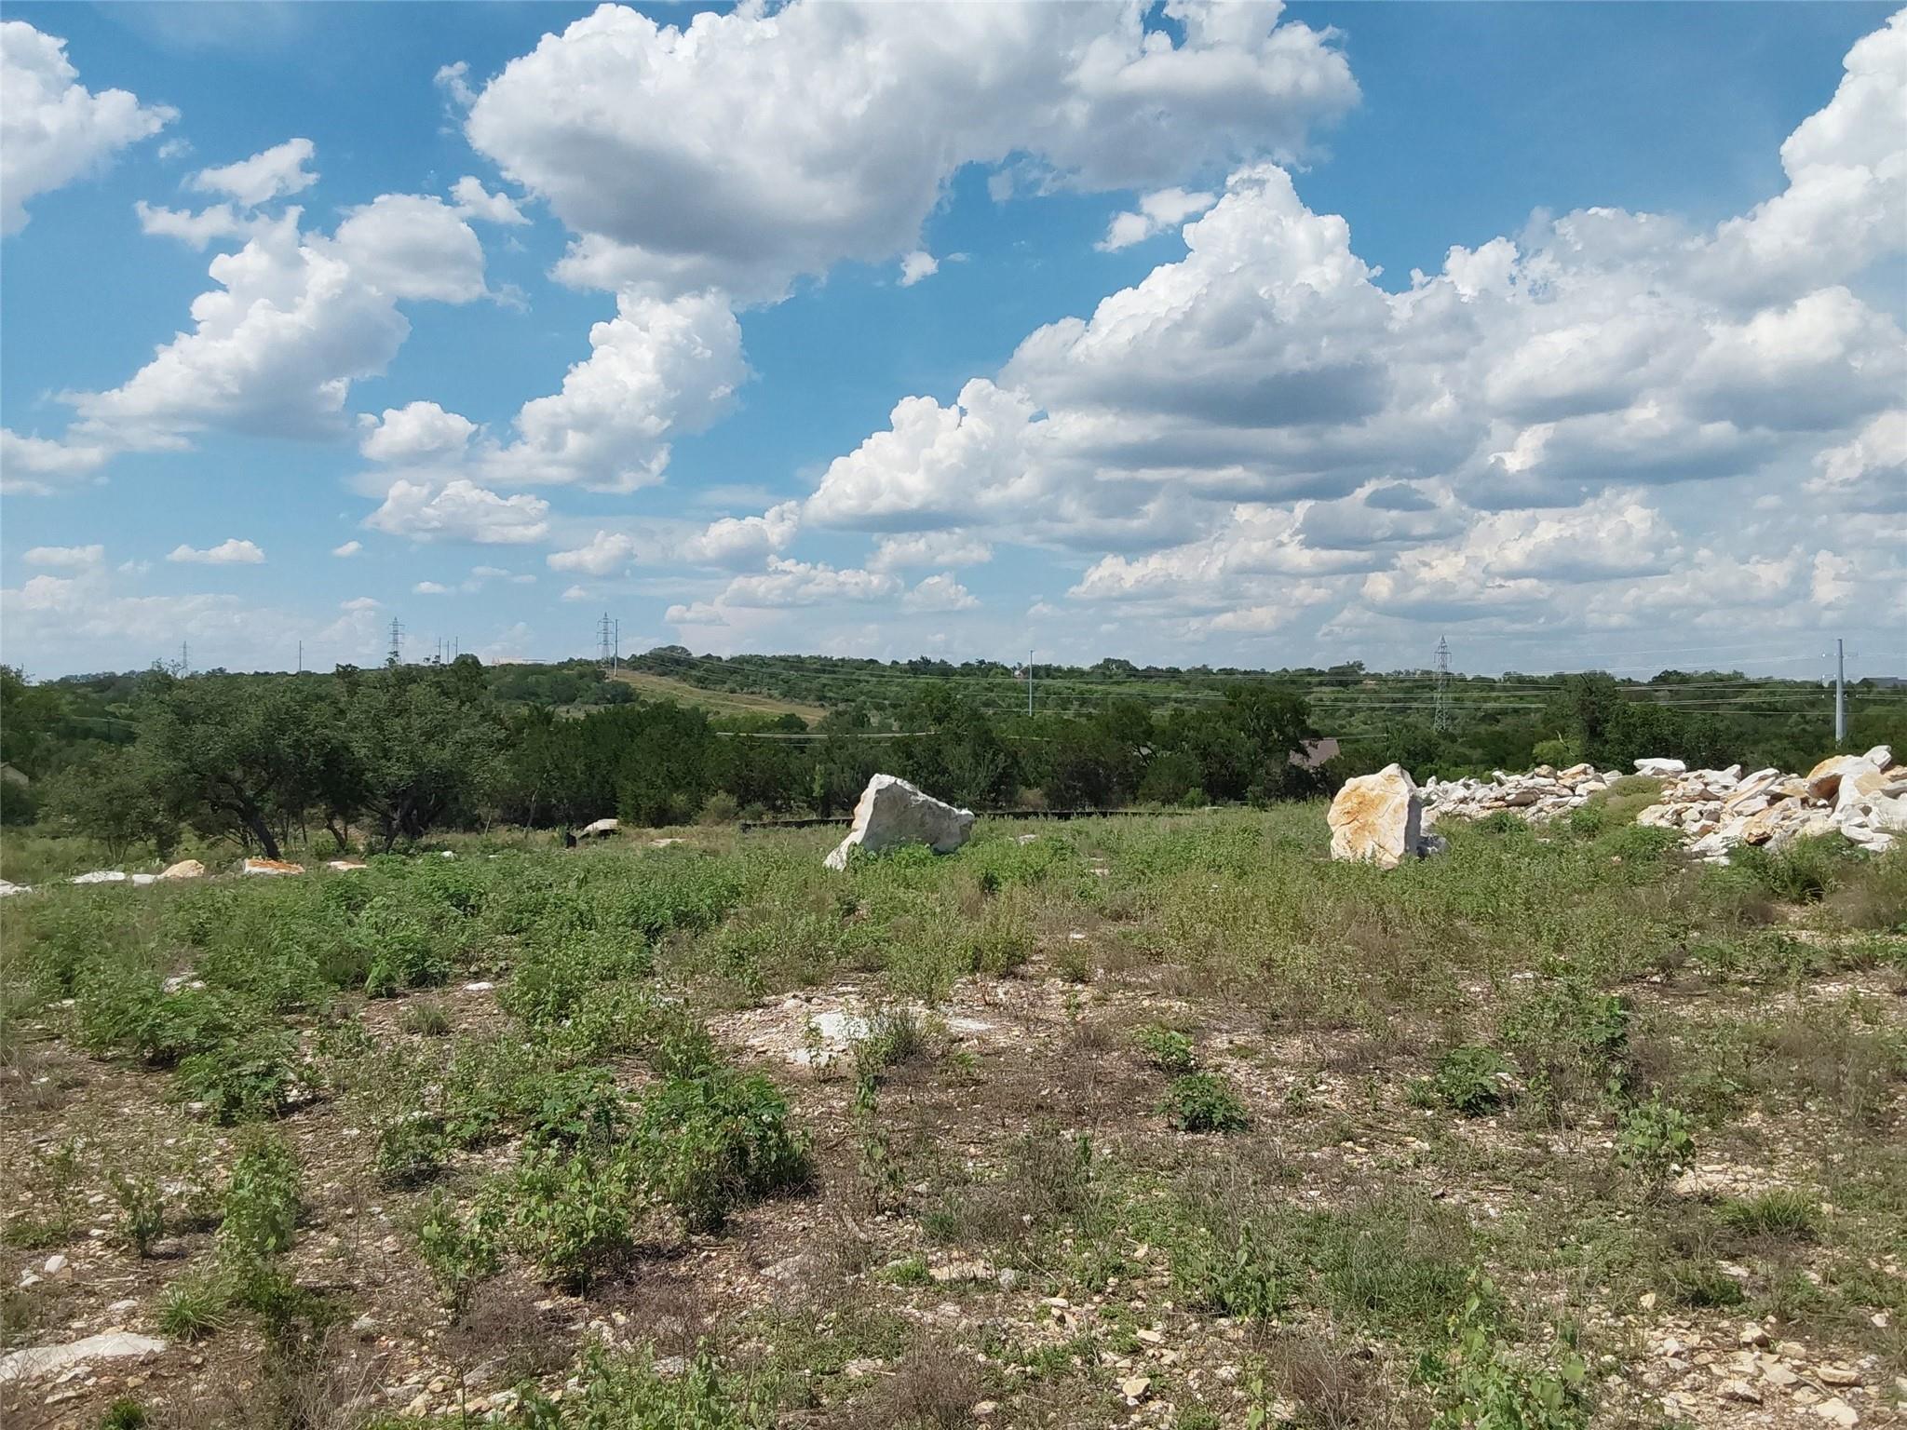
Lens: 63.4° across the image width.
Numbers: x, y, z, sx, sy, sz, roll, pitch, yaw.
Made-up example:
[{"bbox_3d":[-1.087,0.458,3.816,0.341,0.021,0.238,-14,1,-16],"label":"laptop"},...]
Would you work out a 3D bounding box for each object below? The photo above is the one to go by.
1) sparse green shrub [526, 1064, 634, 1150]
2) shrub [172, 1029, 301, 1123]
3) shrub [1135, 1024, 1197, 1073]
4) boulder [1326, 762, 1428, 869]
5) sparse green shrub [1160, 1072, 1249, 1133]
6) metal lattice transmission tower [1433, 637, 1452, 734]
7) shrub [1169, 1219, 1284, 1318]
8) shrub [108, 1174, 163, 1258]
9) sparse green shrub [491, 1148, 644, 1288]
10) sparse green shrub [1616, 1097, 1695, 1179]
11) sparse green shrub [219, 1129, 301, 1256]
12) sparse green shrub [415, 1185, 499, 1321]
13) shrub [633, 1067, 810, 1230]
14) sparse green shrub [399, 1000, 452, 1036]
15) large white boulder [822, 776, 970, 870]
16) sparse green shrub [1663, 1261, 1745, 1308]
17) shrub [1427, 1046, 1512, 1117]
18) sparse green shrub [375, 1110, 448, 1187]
[{"bbox_3d":[-1.450,1.516,5.945,0.413,0.329,0.372,0,1,-14],"label":"sparse green shrub"},{"bbox_3d":[-2.982,1.499,6.412,0.533,0.378,0.479,0,1,-25],"label":"shrub"},{"bbox_3d":[0.992,1.548,7.205,0.292,0.209,0.263,0,1,0],"label":"shrub"},{"bbox_3d":[5.092,1.233,18.600,1.080,1.300,0.850,0,1,31],"label":"boulder"},{"bbox_3d":[1.004,1.535,6.172,0.358,0.215,0.322,0,1,0],"label":"sparse green shrub"},{"bbox_3d":[133.172,-7.707,420.000,4.800,28.000,4.600,0,1,18],"label":"metal lattice transmission tower"},{"bbox_3d":[0.752,1.505,4.233,0.323,0.235,0.291,0,1,0],"label":"shrub"},{"bbox_3d":[-2.489,1.522,4.698,0.172,0.255,0.155,0,1,-28],"label":"shrub"},{"bbox_3d":[-1.108,1.446,4.431,0.432,0.411,0.389,0,1,-14],"label":"sparse green shrub"},{"bbox_3d":[2.513,1.502,5.524,0.283,0.268,0.254,0,1,0],"label":"sparse green shrub"},{"bbox_3d":[-2.085,1.436,4.632,0.246,0.378,0.221,0,1,-24],"label":"sparse green shrub"},{"bbox_3d":[-1.362,1.483,4.247,0.234,0.342,0.210,0,1,-18],"label":"sparse green shrub"},{"bbox_3d":[-0.751,1.388,5.035,0.574,0.486,0.516,0,1,0],"label":"shrub"},{"bbox_3d":[-2.758,1.577,8.066,0.273,0.170,0.245,0,1,0],"label":"sparse green shrub"},{"bbox_3d":[-0.733,1.446,20.800,1.850,1.326,1.150,0,1,-15],"label":"large white boulder"},{"bbox_3d":[2.087,1.571,4.288,0.228,0.106,0.205,0,1,0],"label":"sparse green shrub"},{"bbox_3d":[2.171,1.542,6.488,0.351,0.298,0.316,0,1,19],"label":"shrub"},{"bbox_3d":[-1.906,1.511,5.429,0.262,0.248,0.236,0,1,0],"label":"sparse green shrub"}]

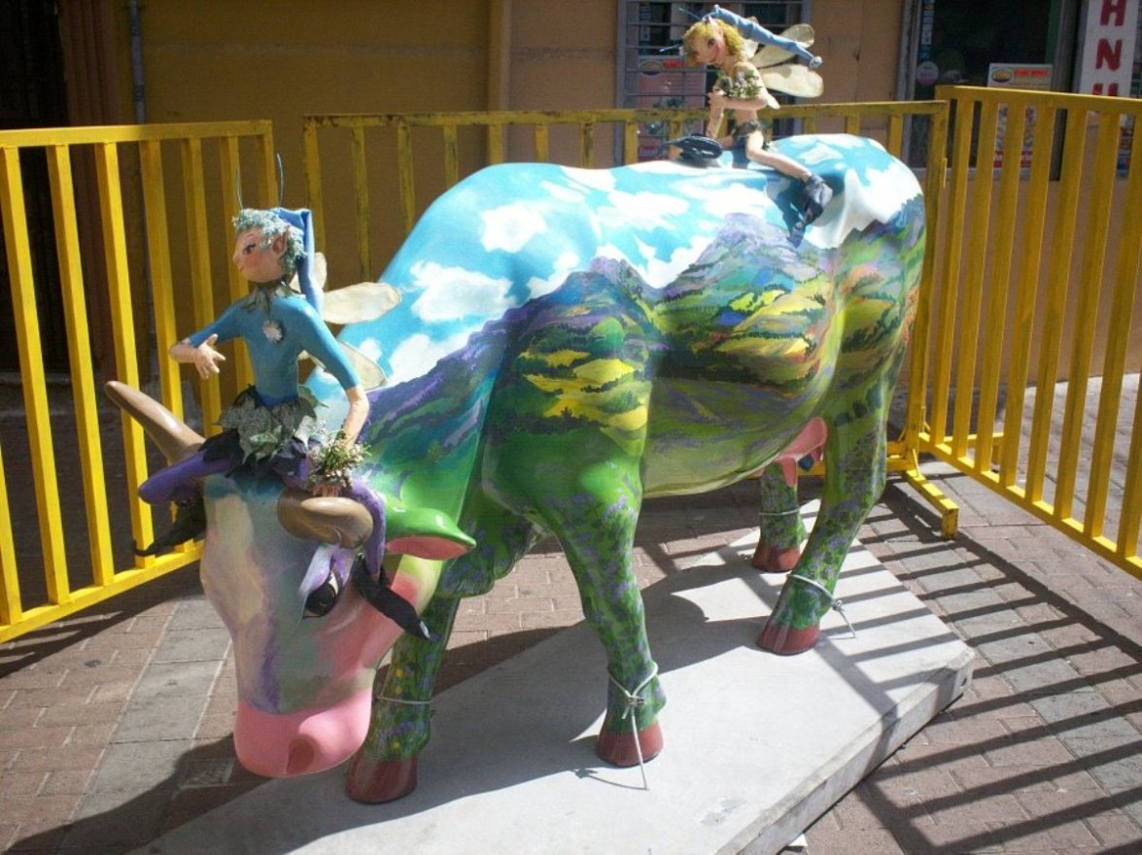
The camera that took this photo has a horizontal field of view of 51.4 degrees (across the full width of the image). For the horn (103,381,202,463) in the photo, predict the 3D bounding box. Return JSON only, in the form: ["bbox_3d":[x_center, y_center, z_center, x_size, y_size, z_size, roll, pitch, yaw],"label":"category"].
[{"bbox_3d":[-0.669,-0.010,1.916,0.240,0.070,0.070,34,30,18],"label":"horn"}]

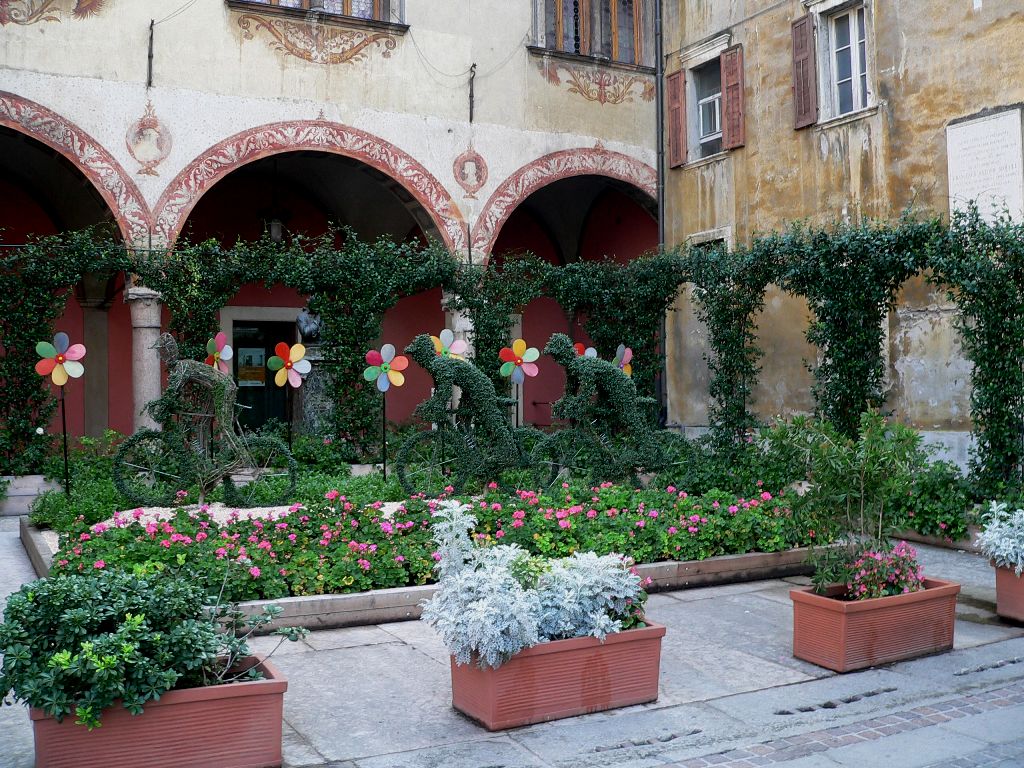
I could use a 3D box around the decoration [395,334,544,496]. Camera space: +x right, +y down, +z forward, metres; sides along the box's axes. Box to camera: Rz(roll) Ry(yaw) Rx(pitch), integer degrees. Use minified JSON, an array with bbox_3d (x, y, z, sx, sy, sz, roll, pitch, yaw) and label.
[{"bbox_3d":[-0.360,0.328,11.100,1.800,1.690,0.550,0,0,-16],"label":"decoration"}]

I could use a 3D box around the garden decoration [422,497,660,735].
[{"bbox_3d":[0.190,1.121,5.380,1.080,1.020,0.540,0,0,-28],"label":"garden decoration"}]

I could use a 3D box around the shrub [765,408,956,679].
[{"bbox_3d":[2.120,0.890,6.360,1.100,1.440,0.680,0,0,-30],"label":"shrub"}]

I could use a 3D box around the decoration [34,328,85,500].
[{"bbox_3d":[-4.517,0.327,10.700,0.530,1.700,0.160,0,0,-24],"label":"decoration"}]

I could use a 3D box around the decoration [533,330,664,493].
[{"bbox_3d":[1.064,0.297,11.500,1.800,1.700,0.550,0,0,-16],"label":"decoration"}]

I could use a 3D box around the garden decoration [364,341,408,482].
[{"bbox_3d":[-1.391,0.338,11.800,0.500,1.620,0.160,0,0,-9],"label":"garden decoration"}]

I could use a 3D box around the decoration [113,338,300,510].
[{"bbox_3d":[-3.022,0.370,10.500,1.830,1.710,0.550,0,0,-16],"label":"decoration"}]

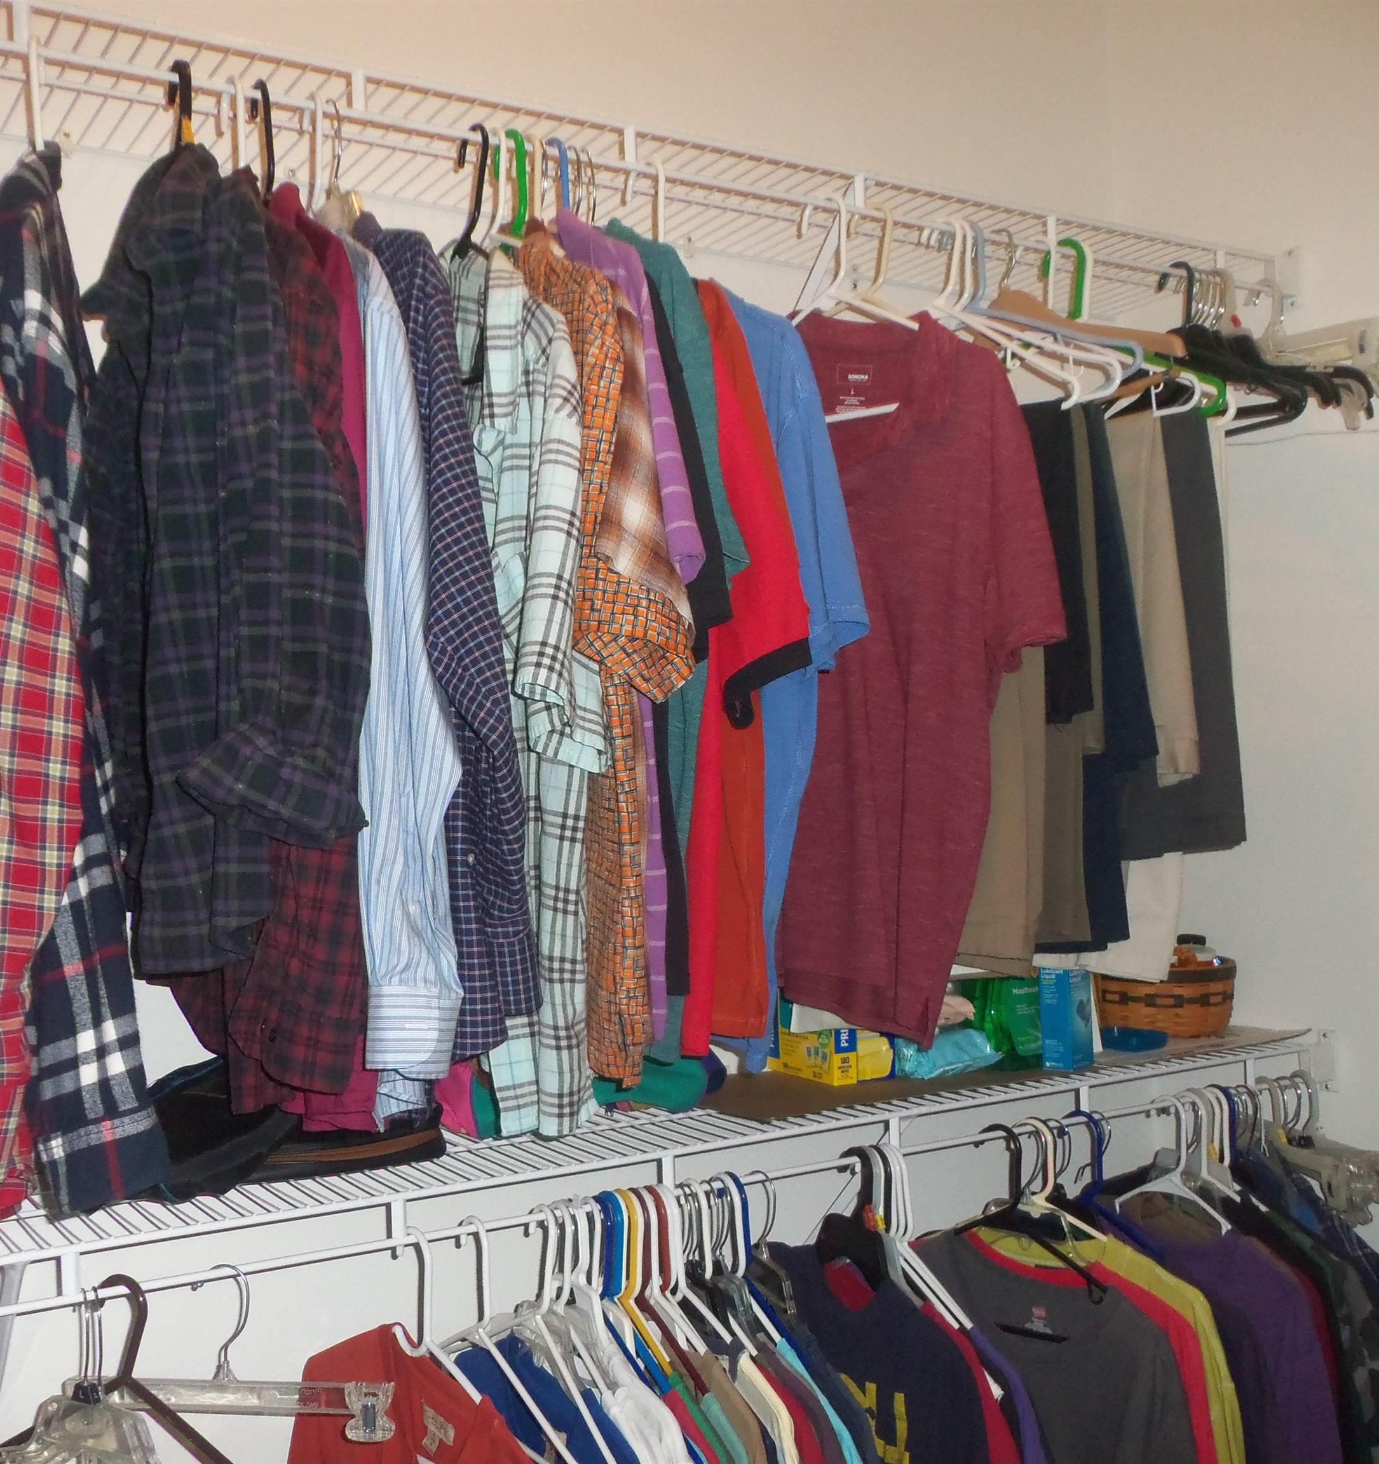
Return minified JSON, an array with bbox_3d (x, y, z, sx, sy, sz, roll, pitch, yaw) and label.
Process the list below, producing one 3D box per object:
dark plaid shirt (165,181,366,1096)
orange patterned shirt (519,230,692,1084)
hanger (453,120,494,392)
[{"bbox_3d":[-0.419,-0.104,1.467,0.130,0.882,0.463,0,-1,-34],"label":"dark plaid shirt"},{"bbox_3d":[-0.156,-0.093,1.592,0.115,0.852,0.512,-1,-1,-30],"label":"orange patterned shirt"},{"bbox_3d":[-0.209,-0.483,1.587,0.020,0.256,0.414,0,-1,-34],"label":"hanger"}]

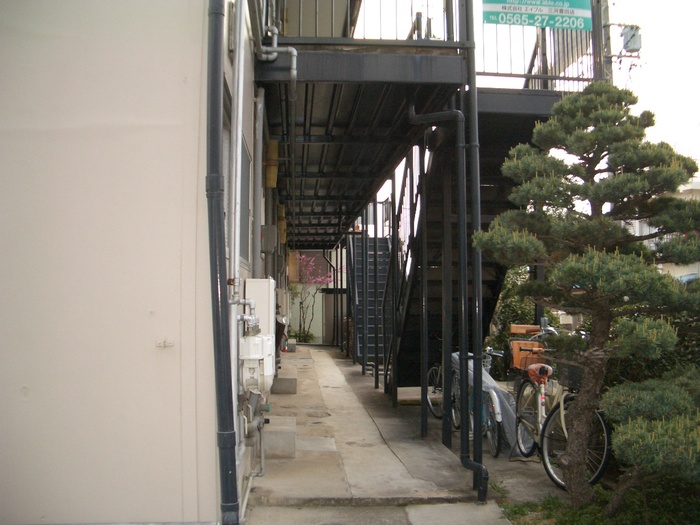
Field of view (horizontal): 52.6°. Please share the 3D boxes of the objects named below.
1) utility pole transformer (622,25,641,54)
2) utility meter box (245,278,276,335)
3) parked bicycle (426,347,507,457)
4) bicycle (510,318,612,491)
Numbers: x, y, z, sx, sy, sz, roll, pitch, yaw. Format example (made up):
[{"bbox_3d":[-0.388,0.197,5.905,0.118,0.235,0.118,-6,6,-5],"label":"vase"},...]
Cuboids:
[{"bbox_3d":[8.948,-7.105,22.500,0.550,0.830,0.500,-2,-3,21],"label":"utility pole transformer"},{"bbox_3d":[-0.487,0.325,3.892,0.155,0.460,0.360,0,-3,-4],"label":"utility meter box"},{"bbox_3d":[1.318,1.355,7.384,0.570,1.000,1.740,0,-3,-3],"label":"parked bicycle"},{"bbox_3d":[1.591,1.078,5.547,0.560,1.110,1.780,0,-3,-2],"label":"bicycle"}]

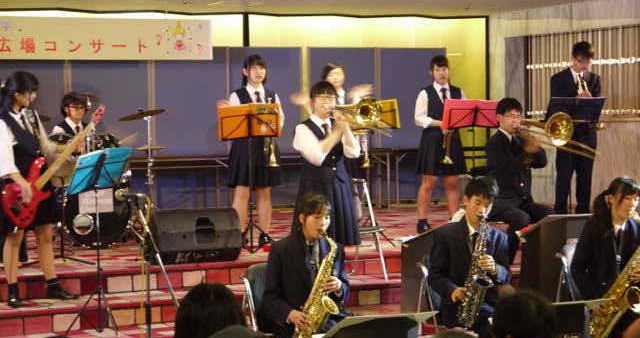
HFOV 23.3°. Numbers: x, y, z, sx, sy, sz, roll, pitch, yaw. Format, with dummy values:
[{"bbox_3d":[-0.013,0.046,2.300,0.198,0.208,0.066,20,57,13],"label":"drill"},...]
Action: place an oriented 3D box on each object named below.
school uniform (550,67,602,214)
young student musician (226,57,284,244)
[{"bbox_3d":[2.387,-0.221,14.450,0.500,1.420,0.380,-2,2,-18],"label":"school uniform"},{"bbox_3d":[-0.549,-0.172,13.309,0.500,1.610,0.380,-1,2,-9],"label":"young student musician"}]

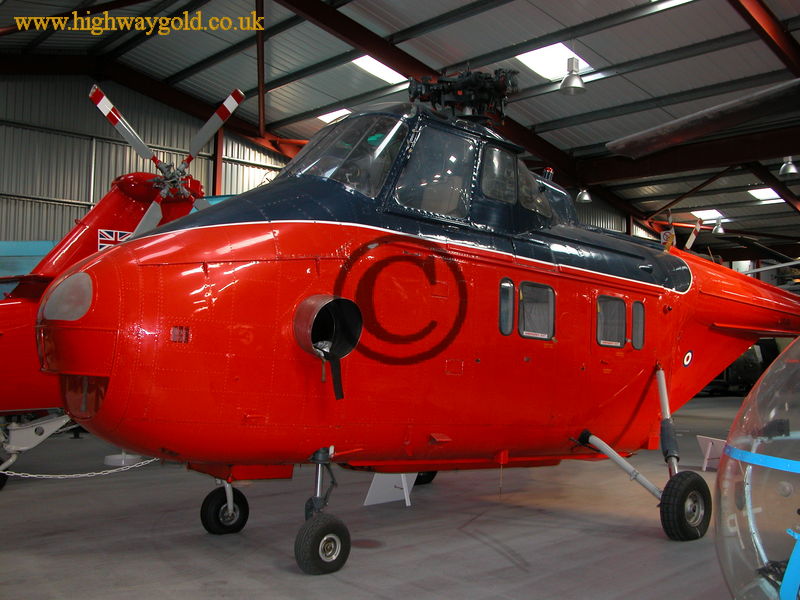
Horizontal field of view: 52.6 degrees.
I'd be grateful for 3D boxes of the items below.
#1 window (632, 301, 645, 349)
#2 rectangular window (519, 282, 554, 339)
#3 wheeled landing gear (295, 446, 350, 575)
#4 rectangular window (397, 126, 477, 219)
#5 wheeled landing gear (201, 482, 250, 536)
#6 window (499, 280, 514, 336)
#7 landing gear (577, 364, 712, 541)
[{"bbox_3d":[2.369,0.257,8.077,0.220,0.484,0.050,7,-7,-42],"label":"window"},{"bbox_3d":[1.185,0.099,7.043,0.490,0.508,0.050,7,-7,-42],"label":"rectangular window"},{"bbox_3d":[-0.542,1.467,5.706,0.420,0.880,0.220,4,-4,-41],"label":"wheeled landing gear"},{"bbox_3d":[0.283,-1.048,6.466,0.920,0.710,0.070,7,-11,-42],"label":"rectangular window"},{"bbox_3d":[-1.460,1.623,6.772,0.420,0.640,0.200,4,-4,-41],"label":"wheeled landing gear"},{"bbox_3d":[0.884,0.057,6.784,0.190,0.490,0.050,7,-7,-42],"label":"window"},{"bbox_3d":[2.459,1.350,7.543,1.260,1.460,0.980,4,-4,-41],"label":"landing gear"}]

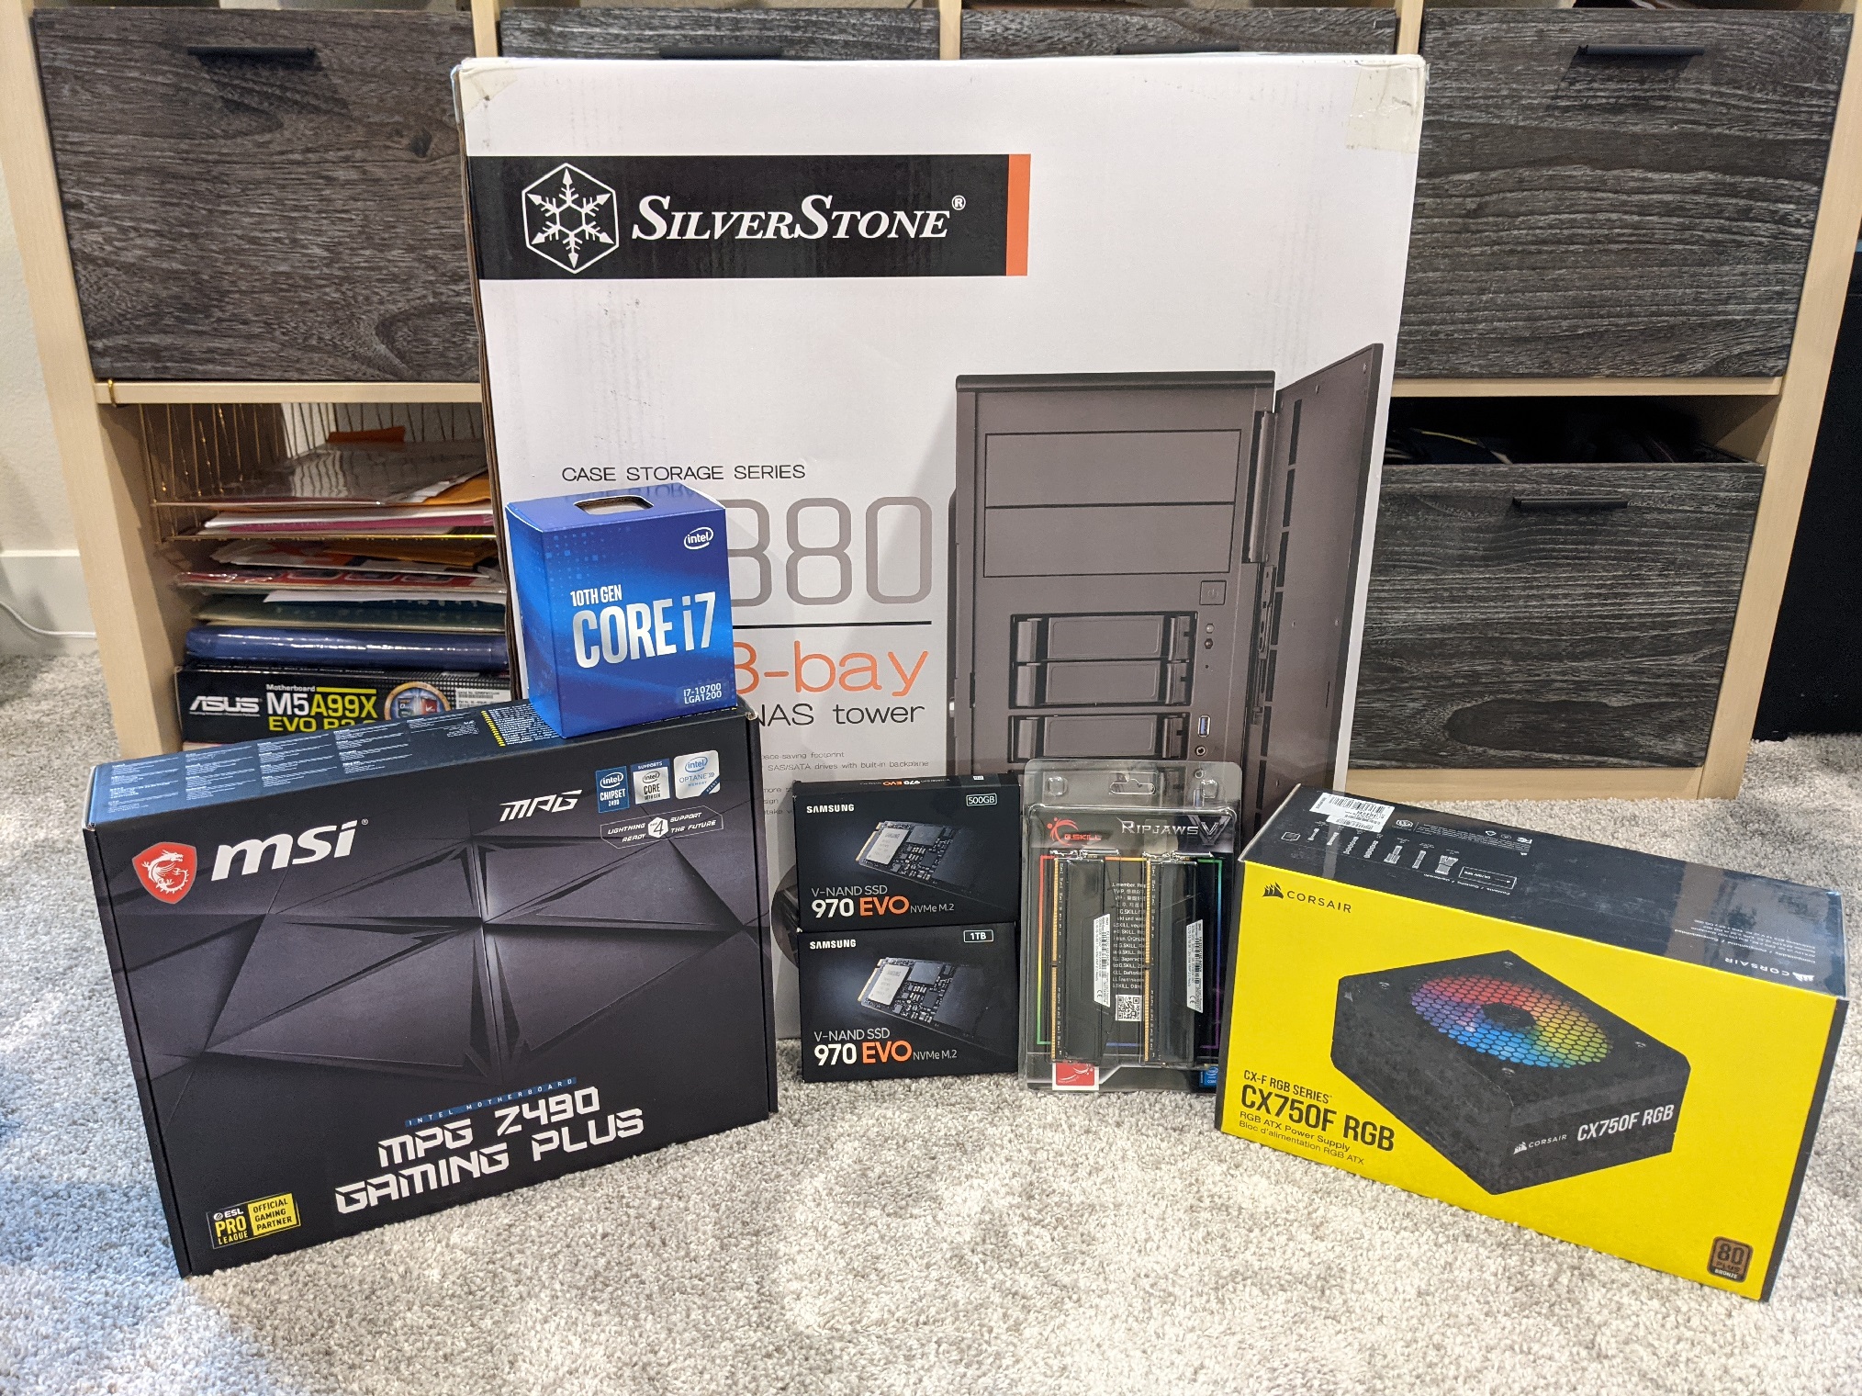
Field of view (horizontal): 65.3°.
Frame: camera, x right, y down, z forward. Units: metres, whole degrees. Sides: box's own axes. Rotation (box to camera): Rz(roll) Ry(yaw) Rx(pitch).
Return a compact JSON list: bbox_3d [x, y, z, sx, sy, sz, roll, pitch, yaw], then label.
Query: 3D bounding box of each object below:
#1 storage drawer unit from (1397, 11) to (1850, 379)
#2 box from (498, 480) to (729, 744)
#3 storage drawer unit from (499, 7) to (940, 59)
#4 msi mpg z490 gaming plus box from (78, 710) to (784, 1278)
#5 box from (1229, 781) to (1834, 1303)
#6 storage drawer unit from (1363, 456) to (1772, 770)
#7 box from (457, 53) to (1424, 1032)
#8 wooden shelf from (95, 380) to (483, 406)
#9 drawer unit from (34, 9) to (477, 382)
[{"bbox_3d":[0.537,-0.456,1.332,0.332,0.277,0.370,0,20,-1],"label":"storage drawer unit"},{"bbox_3d":[-0.171,-0.050,0.812,0.101,0.115,0.067,-12,24,-28],"label":"box"},{"bbox_3d":[-0.165,-0.451,1.314,0.332,0.277,0.370,0,20,-1],"label":"storage drawer unit"},{"bbox_3d":[-0.265,0.149,0.824,0.326,0.268,0.075,-9,23,-23],"label":"msi mpg z490 gaming plus box"},{"bbox_3d":[0.338,0.186,0.846,0.300,0.185,0.122,11,23,27],"label":"box"},{"bbox_3d":[0.536,-0.126,1.451,0.332,0.277,0.370,0,20,-1],"label":"storage drawer unit"},{"bbox_3d":[0.004,-0.108,1.024,0.522,0.613,0.290,-1,21,-3],"label":"box"},{"bbox_3d":[-0.516,-0.311,1.357,0.335,0.017,0.370,0,20,-1],"label":"wooden shelf"},{"bbox_3d":[-0.516,-0.448,1.304,0.332,0.277,0.370,0,20,-1],"label":"drawer unit"}]

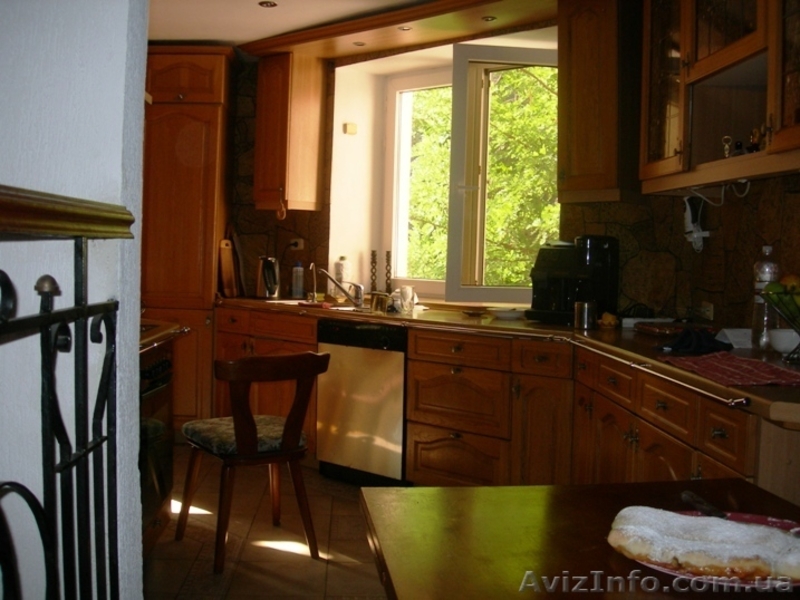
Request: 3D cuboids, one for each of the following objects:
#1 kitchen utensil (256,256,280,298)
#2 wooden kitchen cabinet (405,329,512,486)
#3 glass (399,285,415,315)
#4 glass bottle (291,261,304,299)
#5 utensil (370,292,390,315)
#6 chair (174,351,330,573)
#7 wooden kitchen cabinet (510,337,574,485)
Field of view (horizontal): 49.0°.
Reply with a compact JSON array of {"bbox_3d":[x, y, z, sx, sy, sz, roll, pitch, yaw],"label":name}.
[{"bbox_3d":[-0.813,-0.140,5.450,0.140,0.255,0.180,0,4,-30],"label":"kitchen utensil"},{"bbox_3d":[0.438,0.537,4.250,0.602,0.813,0.570,4,4,41],"label":"wooden kitchen cabinet"},{"bbox_3d":[0.036,-0.006,4.338,0.073,0.142,0.073,2,3,0],"label":"glass"},{"bbox_3d":[-0.633,-0.127,5.420,0.085,0.235,0.075,4,4,41],"label":"glass bottle"},{"bbox_3d":[-0.096,0.018,4.430,0.100,0.105,0.090,4,4,41],"label":"utensil"},{"bbox_3d":[-0.591,0.599,3.524,0.450,0.815,0.510,0,4,-30],"label":"chair"},{"bbox_3d":[0.777,0.562,3.954,0.298,0.813,0.570,4,4,41],"label":"wooden kitchen cabinet"}]

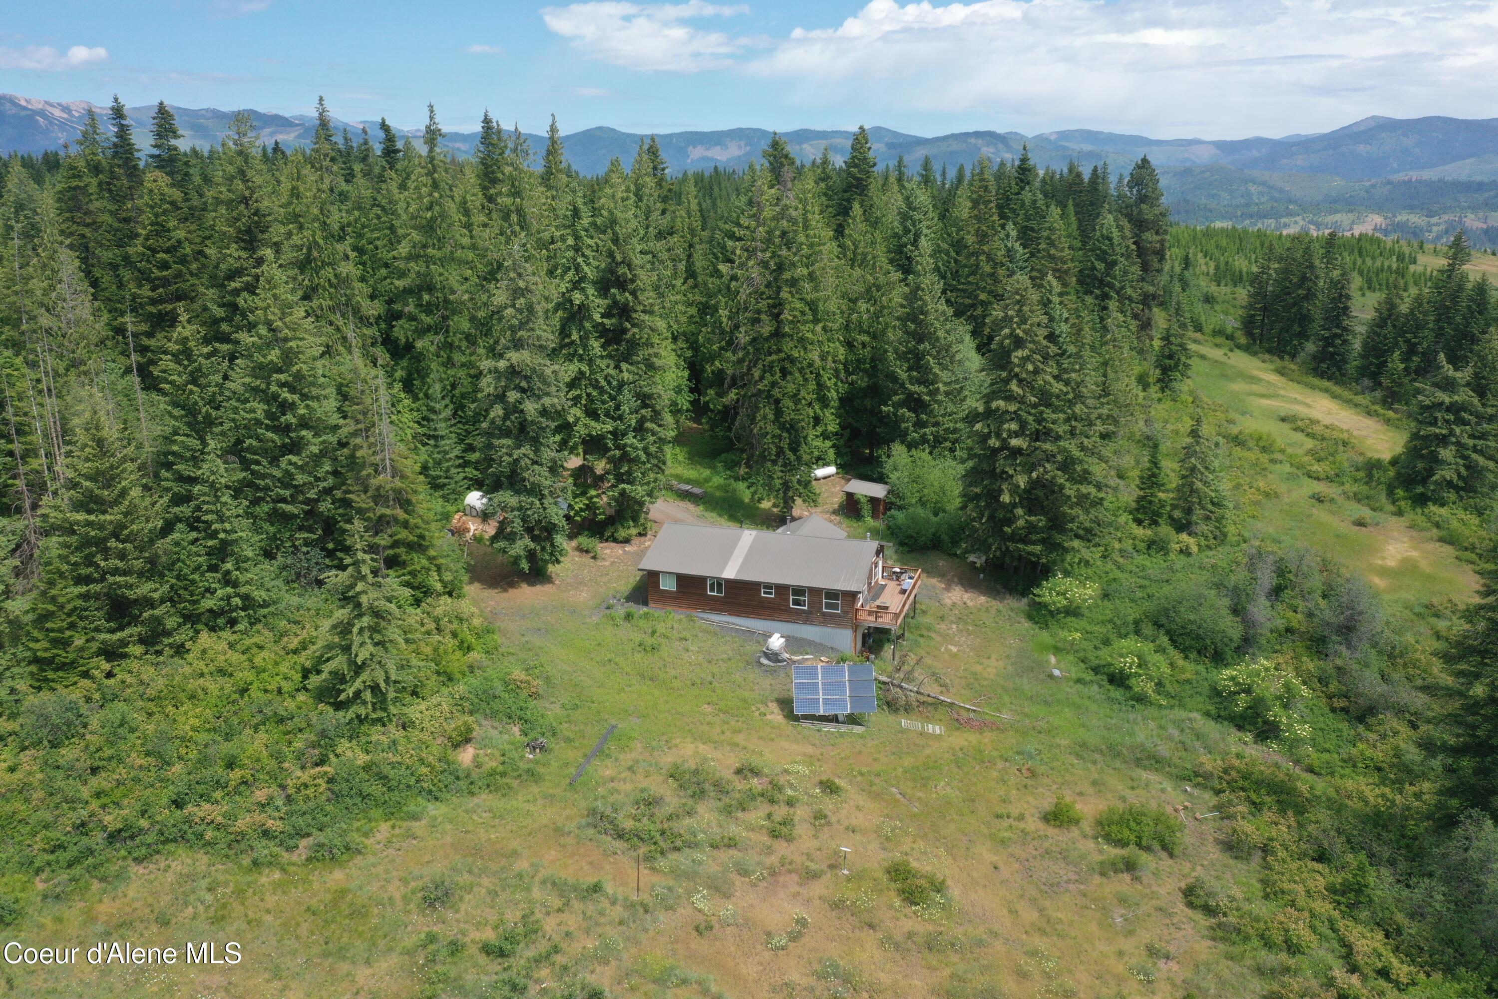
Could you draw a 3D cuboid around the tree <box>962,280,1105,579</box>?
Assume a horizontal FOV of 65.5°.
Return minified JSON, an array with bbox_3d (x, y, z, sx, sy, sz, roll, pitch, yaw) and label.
[{"bbox_3d":[23.220,-5.460,91.330,10.850,23.970,10.850,0,16,0],"label":"tree"}]

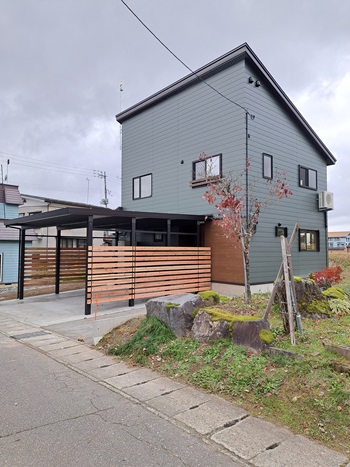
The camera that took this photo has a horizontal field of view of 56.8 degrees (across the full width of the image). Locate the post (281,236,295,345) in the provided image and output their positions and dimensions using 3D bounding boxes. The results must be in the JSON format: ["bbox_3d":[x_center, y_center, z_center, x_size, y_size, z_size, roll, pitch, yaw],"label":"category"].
[{"bbox_3d":[1.868,0.899,5.364,0.080,1.766,0.080,13,-21,-38],"label":"post"}]

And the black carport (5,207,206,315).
[{"bbox_3d":[-2.696,0.948,12.343,5.508,3.130,6.248,2,-3,-41],"label":"black carport"}]

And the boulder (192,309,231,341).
[{"bbox_3d":[0.665,1.687,6.052,0.520,0.500,0.540,2,-3,-41],"label":"boulder"}]

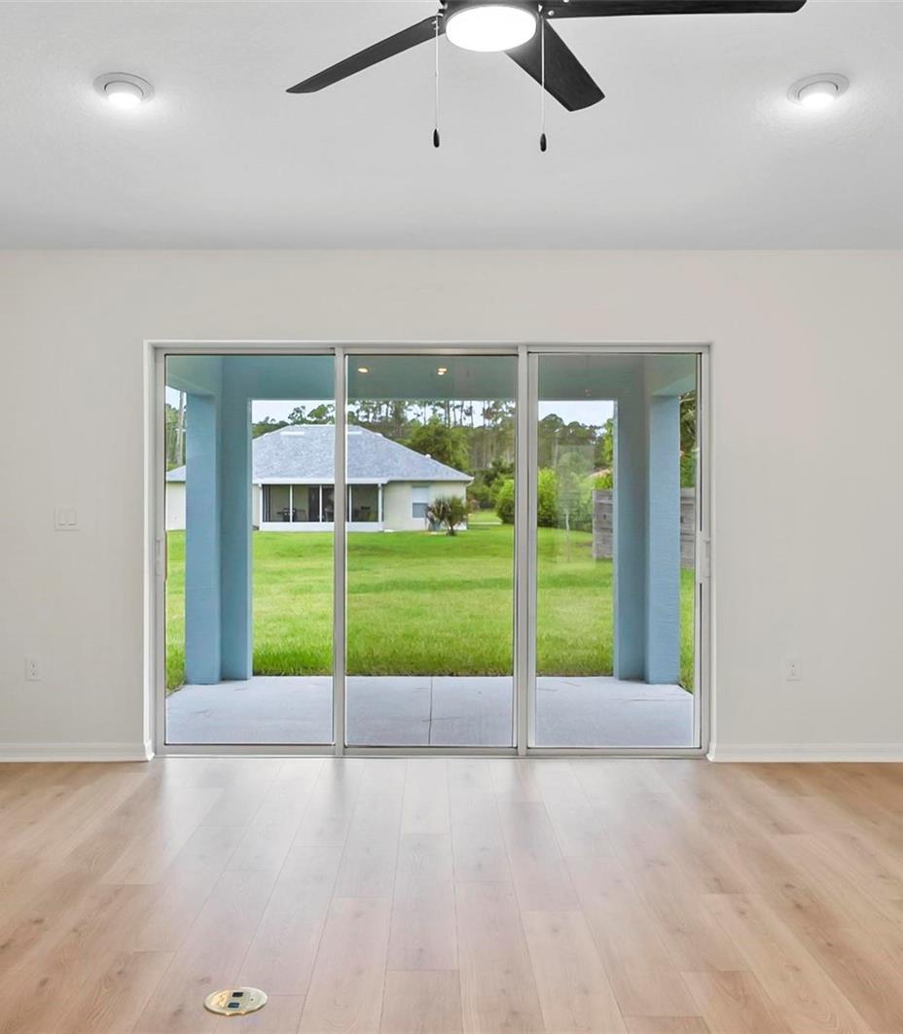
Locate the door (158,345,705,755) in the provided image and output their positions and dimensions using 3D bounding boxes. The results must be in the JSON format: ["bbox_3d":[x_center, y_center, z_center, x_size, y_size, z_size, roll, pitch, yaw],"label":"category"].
[{"bbox_3d":[-0.098,0.162,5.125,2.690,2.010,0.110,0,0,0],"label":"door"}]

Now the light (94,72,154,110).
[{"bbox_3d":[-1.160,-1.500,3.680,0.203,0.045,0.203,0,-11,0],"label":"light"}]

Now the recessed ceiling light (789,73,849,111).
[{"bbox_3d":[1.302,-1.500,3.680,0.203,0.045,0.203,0,-11,0],"label":"recessed ceiling light"}]

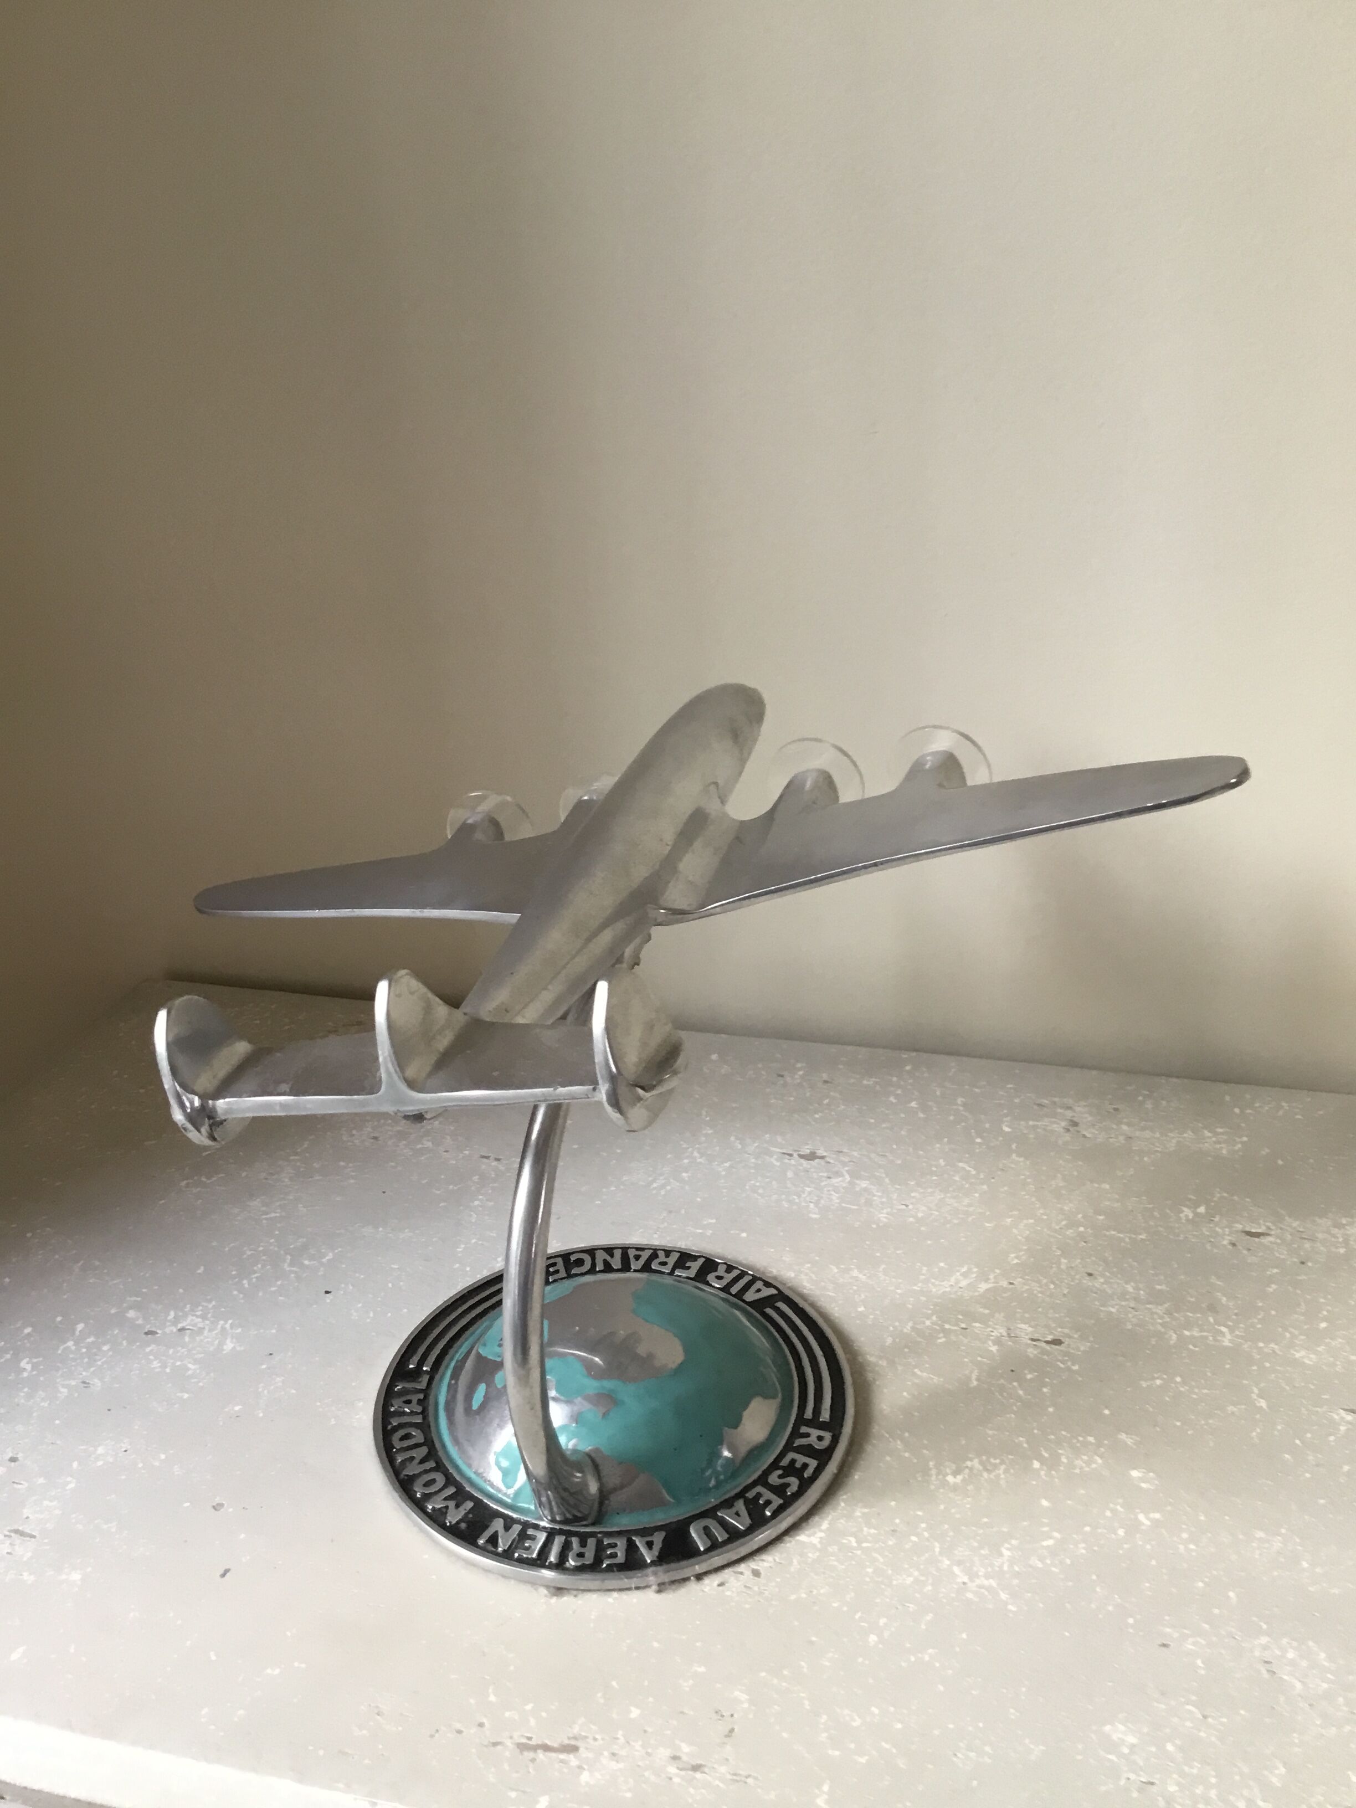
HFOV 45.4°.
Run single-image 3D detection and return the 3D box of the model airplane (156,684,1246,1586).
[{"bbox_3d":[-0.017,0.037,0.527,0.361,0.207,0.285,8,26,20],"label":"model airplane"}]

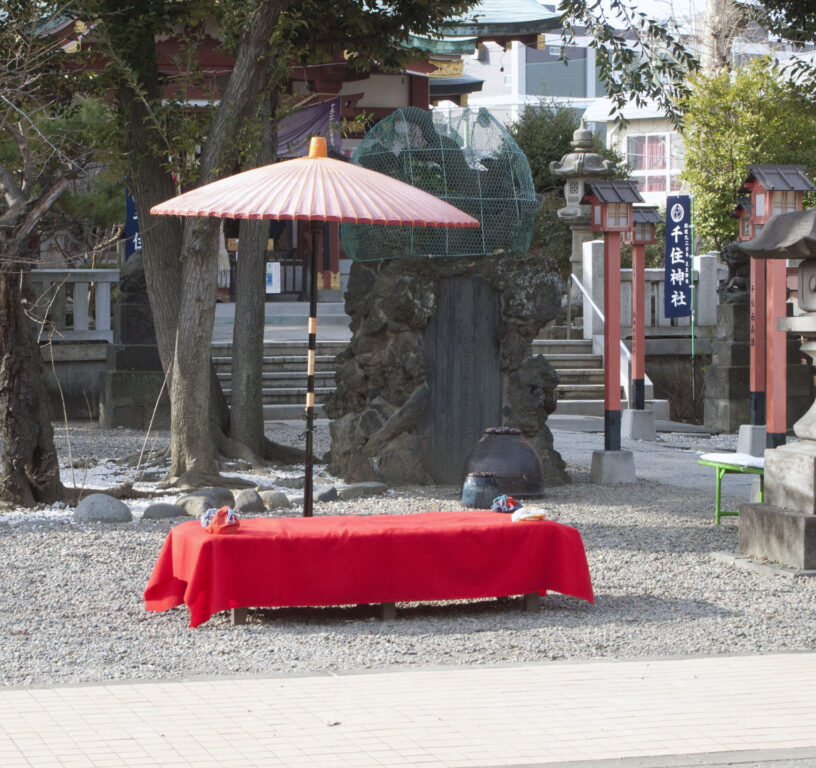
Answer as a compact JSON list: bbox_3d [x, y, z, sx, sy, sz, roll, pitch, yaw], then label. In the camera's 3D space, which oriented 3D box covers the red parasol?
[{"bbox_3d":[-0.475,-0.133,12.750,1.680,2.260,1.680,2,3,0],"label":"red parasol"}]

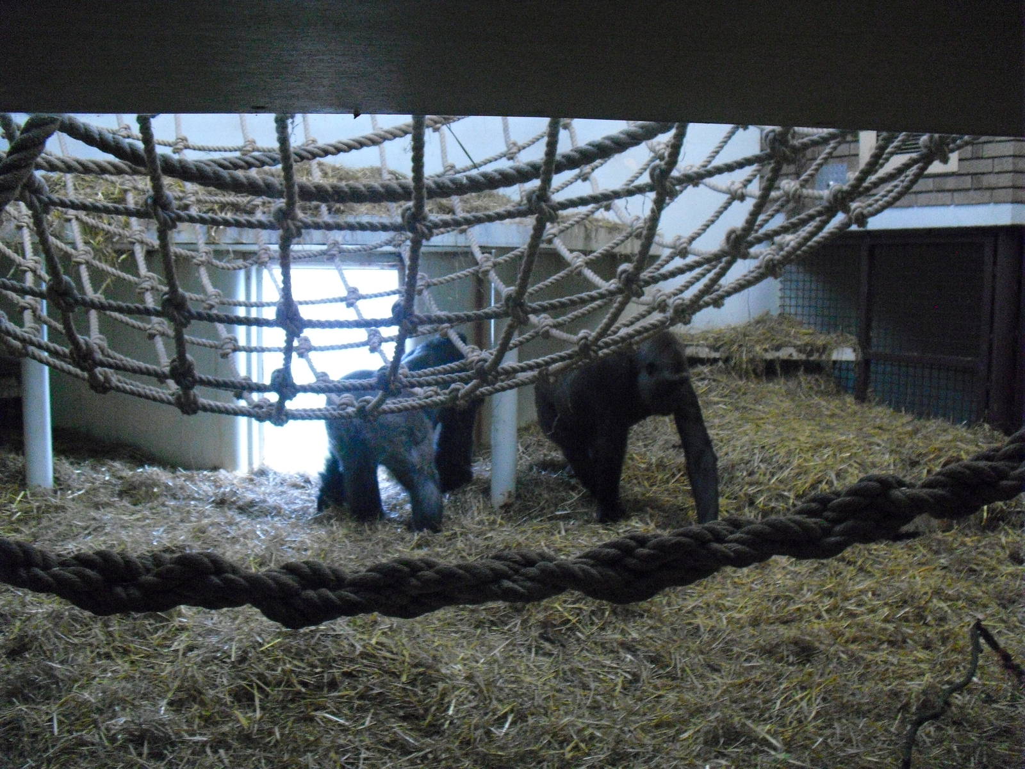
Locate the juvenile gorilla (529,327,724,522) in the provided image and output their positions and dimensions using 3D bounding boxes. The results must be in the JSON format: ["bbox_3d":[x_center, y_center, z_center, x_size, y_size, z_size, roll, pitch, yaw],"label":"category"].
[{"bbox_3d":[0.540,0.182,5.146,0.850,0.920,0.500,5,7,38],"label":"juvenile gorilla"}]

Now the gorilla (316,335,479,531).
[{"bbox_3d":[-0.560,0.167,5.295,0.560,0.920,0.950,2,6,22],"label":"gorilla"}]

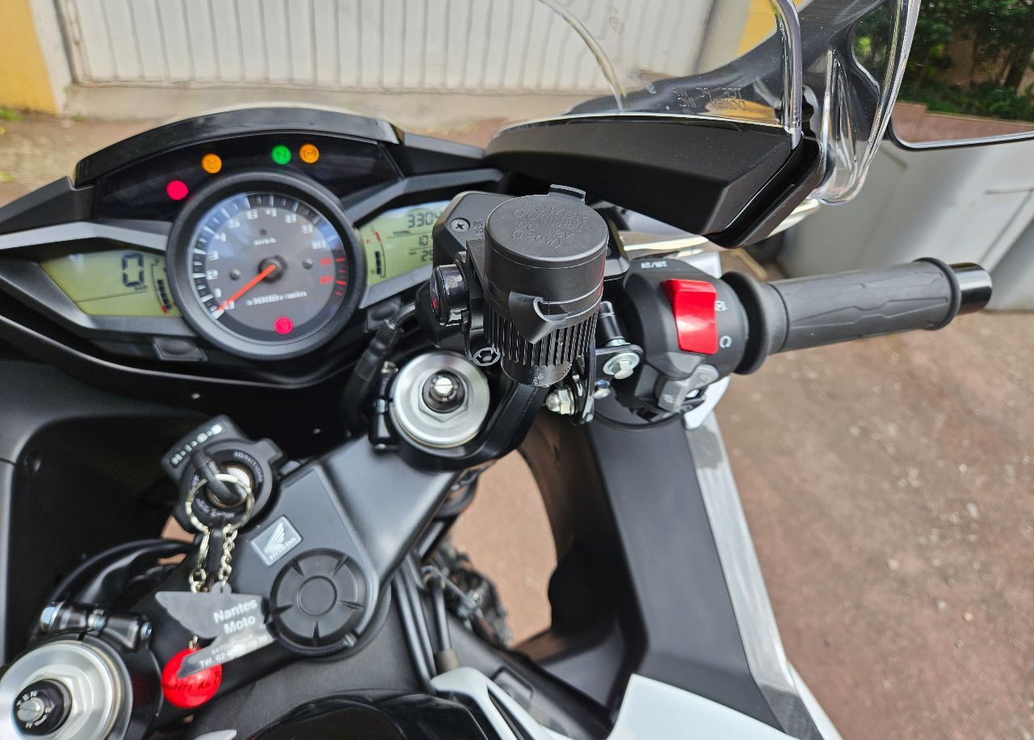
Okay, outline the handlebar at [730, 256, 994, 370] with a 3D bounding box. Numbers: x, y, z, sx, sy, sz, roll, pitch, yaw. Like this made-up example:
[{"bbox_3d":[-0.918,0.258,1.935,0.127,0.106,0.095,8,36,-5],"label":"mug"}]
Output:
[{"bbox_3d":[0.180,-0.035,0.362,0.154,0.051,0.051,-9,0,-16],"label":"handlebar"}]

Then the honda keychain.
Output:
[{"bbox_3d":[-0.135,0.098,0.307,0.052,0.103,0.030,4,-4,-1],"label":"honda keychain"}]

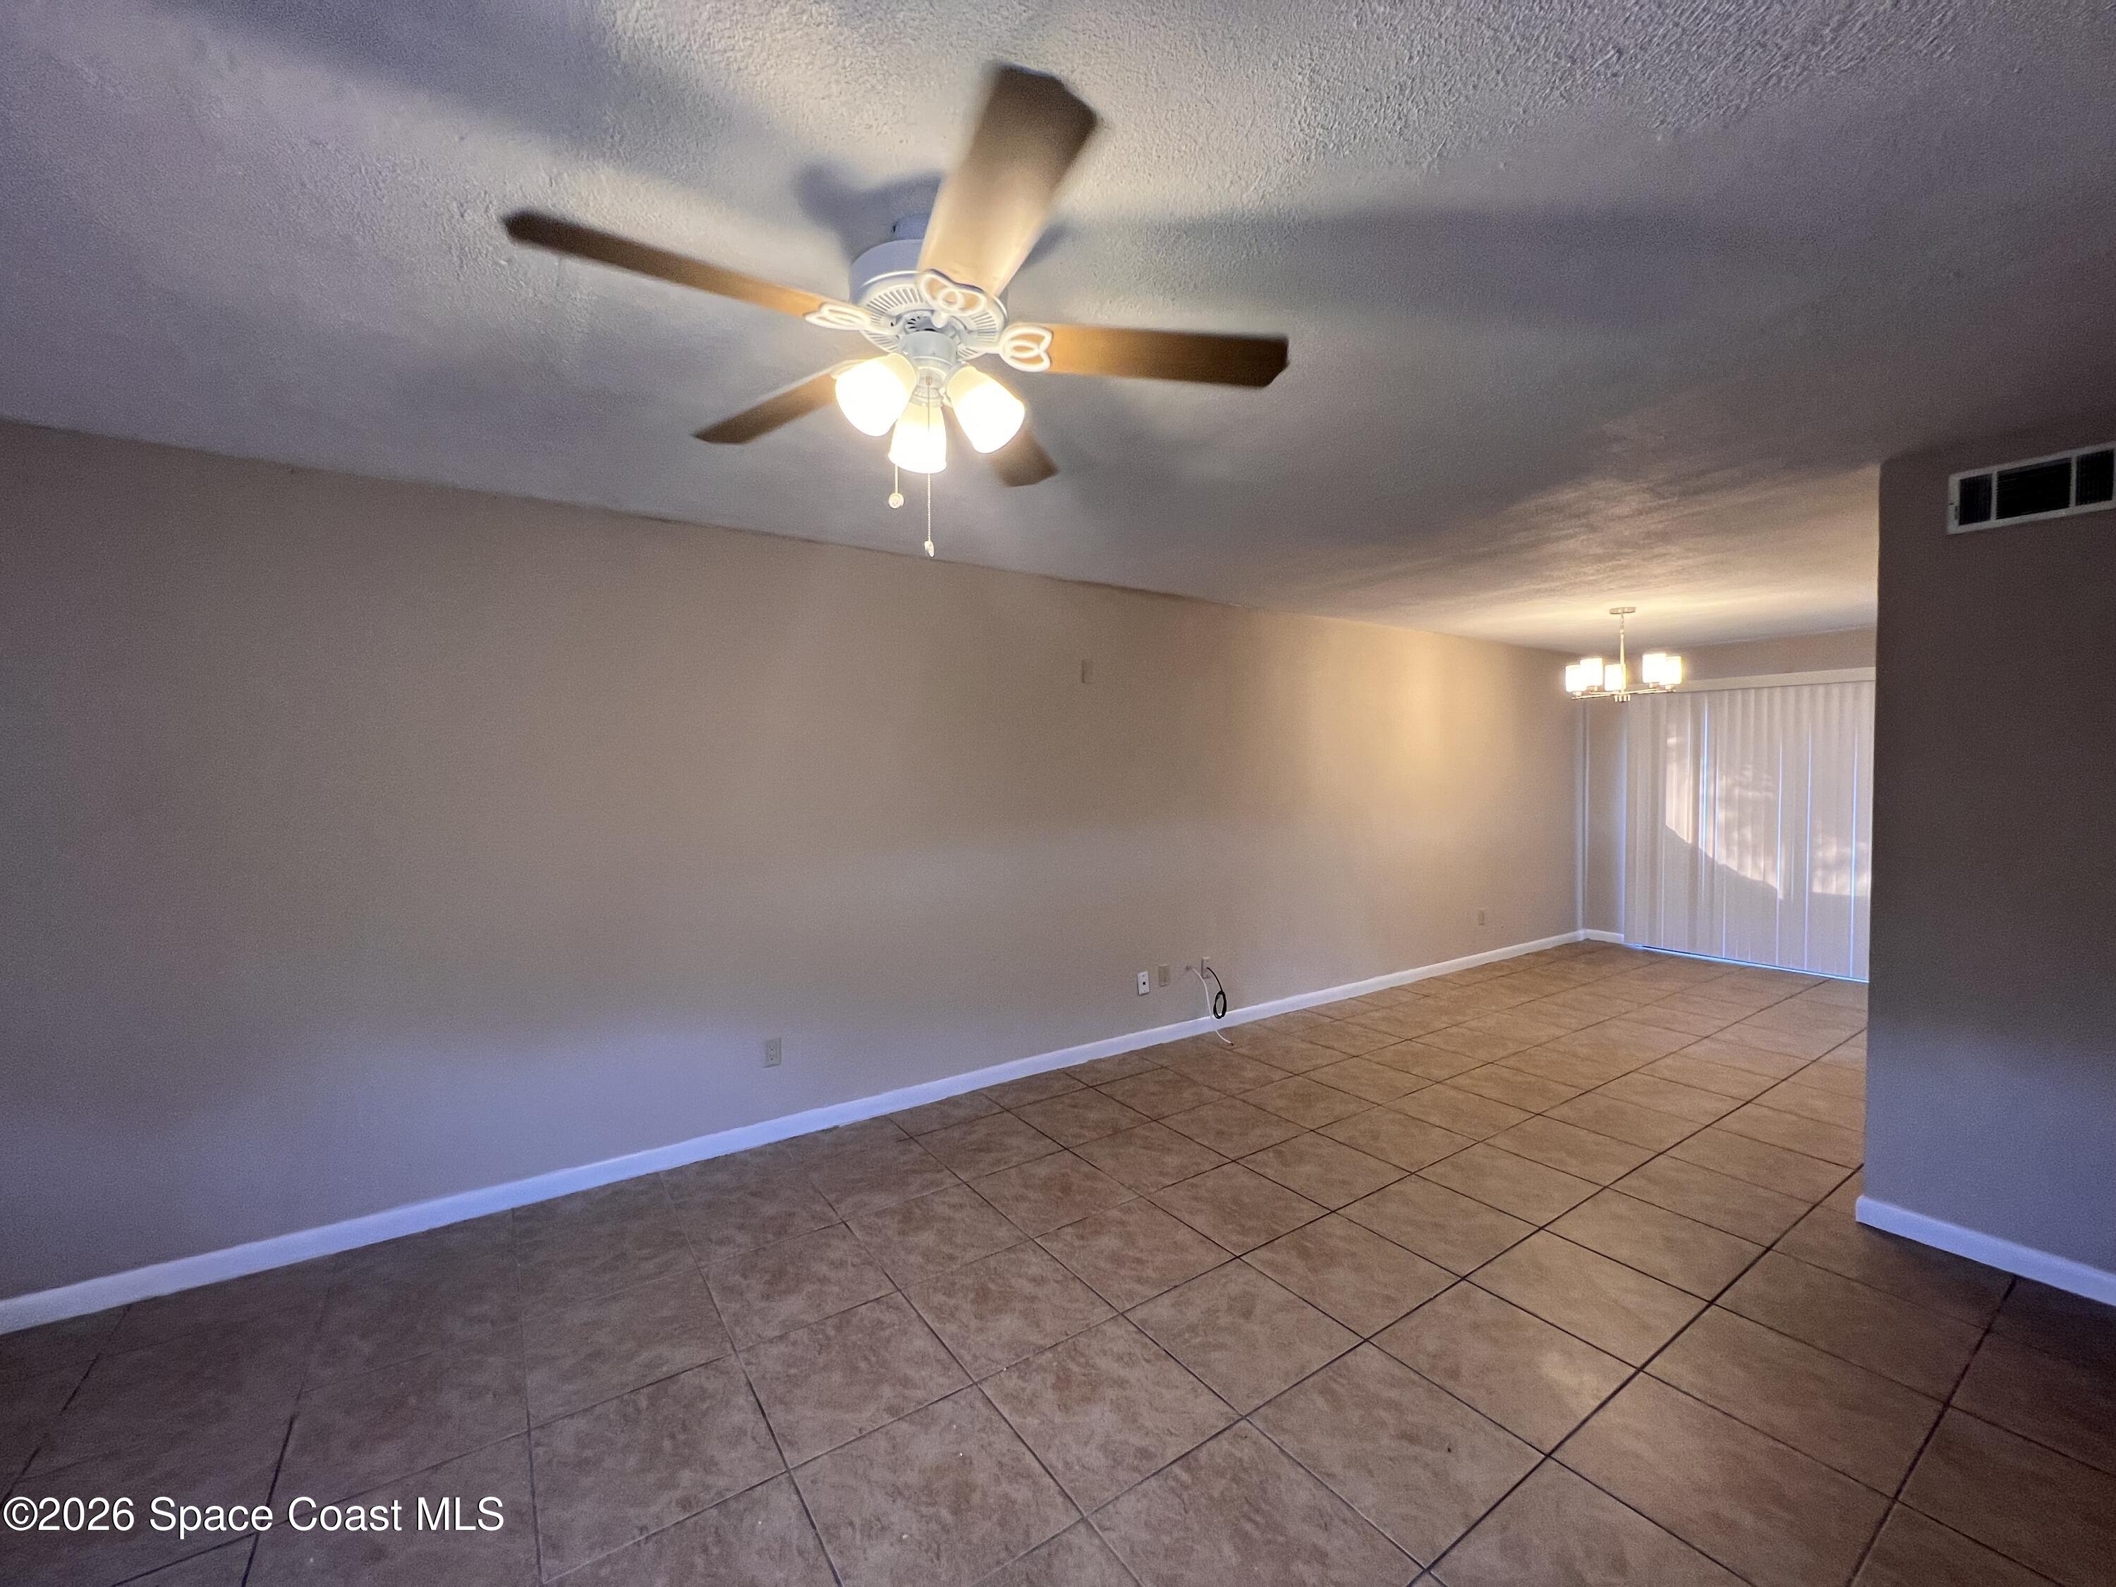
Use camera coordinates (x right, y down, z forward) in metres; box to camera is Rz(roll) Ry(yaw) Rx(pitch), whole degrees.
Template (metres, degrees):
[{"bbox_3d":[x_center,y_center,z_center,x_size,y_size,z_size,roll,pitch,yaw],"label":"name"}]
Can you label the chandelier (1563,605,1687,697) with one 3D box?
[{"bbox_3d":[3.430,-0.830,4.827,0.570,0.560,0.570,-1,2,-33],"label":"chandelier"}]

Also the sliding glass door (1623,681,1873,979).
[{"bbox_3d":[5.214,0.259,5.833,0.120,2.066,1.880,-1,2,-33],"label":"sliding glass door"}]

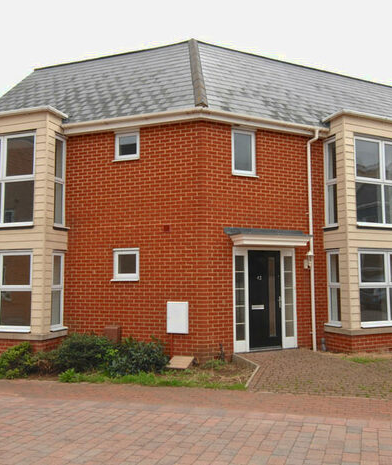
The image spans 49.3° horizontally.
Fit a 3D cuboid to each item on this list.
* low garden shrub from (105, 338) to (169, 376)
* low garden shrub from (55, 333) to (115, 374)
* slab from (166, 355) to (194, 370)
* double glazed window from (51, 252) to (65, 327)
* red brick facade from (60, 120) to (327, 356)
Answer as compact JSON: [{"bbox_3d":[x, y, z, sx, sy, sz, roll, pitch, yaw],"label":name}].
[{"bbox_3d":[-1.119,2.246,7.965,1.170,0.700,0.850,-2,-6,19],"label":"low garden shrub"},{"bbox_3d":[-2.172,2.305,8.343,1.250,0.720,0.900,-2,-6,19],"label":"low garden shrub"},{"bbox_3d":[-0.282,2.423,7.917,0.399,0.045,0.411,-2,13,18],"label":"slab"},{"bbox_3d":[-2.926,1.218,8.935,0.110,1.600,0.430,-2,-6,19],"label":"double glazed window"},{"bbox_3d":[0.076,0.163,8.839,5.670,4.650,1.236,0,-5,-3],"label":"red brick facade"}]

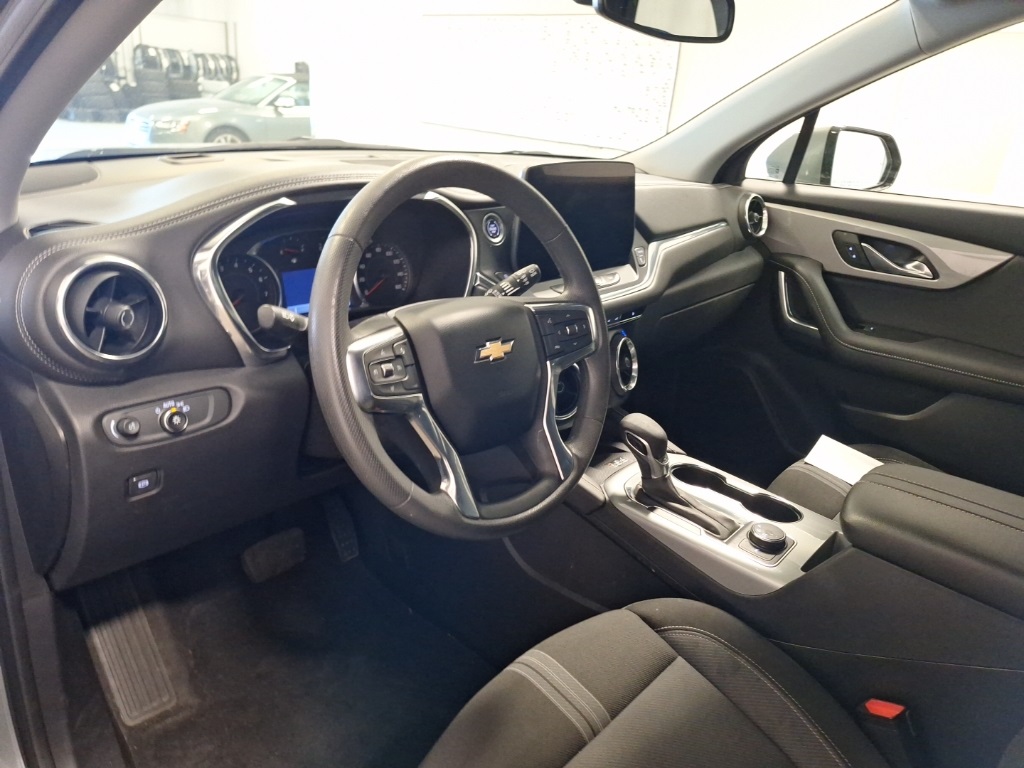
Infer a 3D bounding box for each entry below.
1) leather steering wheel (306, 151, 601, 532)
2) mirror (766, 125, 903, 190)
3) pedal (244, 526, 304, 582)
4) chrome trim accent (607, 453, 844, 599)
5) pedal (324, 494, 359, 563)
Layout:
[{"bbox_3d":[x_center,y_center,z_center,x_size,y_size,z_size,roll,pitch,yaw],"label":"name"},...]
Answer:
[{"bbox_3d":[-0.045,-0.035,0.700,0.375,0.375,0.105,-16,8,-43],"label":"leather steering wheel"},{"bbox_3d":[0.801,-0.554,1.690,0.240,0.175,0.150,-8,25,-27],"label":"mirror"},{"bbox_3d":[-0.422,0.305,1.210,0.100,0.060,0.030,-16,-9,-41],"label":"pedal"},{"bbox_3d":[0.295,0.191,1.000,0.190,0.055,0.310,-16,29,-41],"label":"chrome trim accent"},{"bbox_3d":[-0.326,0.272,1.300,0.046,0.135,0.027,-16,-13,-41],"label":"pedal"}]

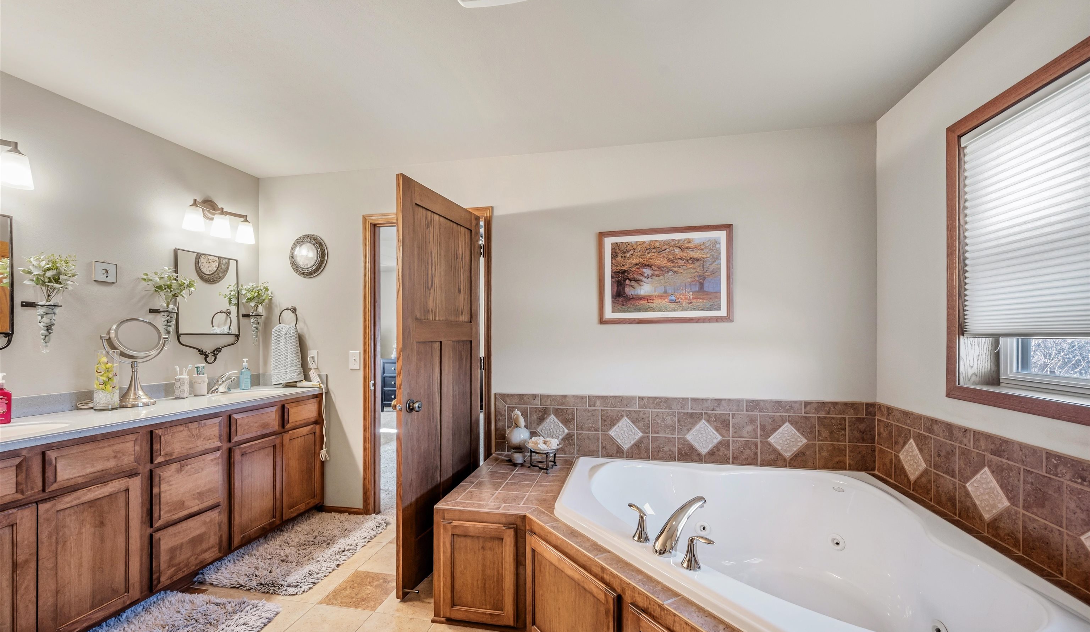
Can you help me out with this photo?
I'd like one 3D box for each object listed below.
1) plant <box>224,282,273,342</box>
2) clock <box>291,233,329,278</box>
[{"bbox_3d":[-2.082,-0.018,3.074,0.170,0.457,0.205,0,-1,12],"label":"plant"},{"bbox_3d":[-1.731,-0.439,3.105,0.323,0.323,0.050,0,-1,11],"label":"clock"}]

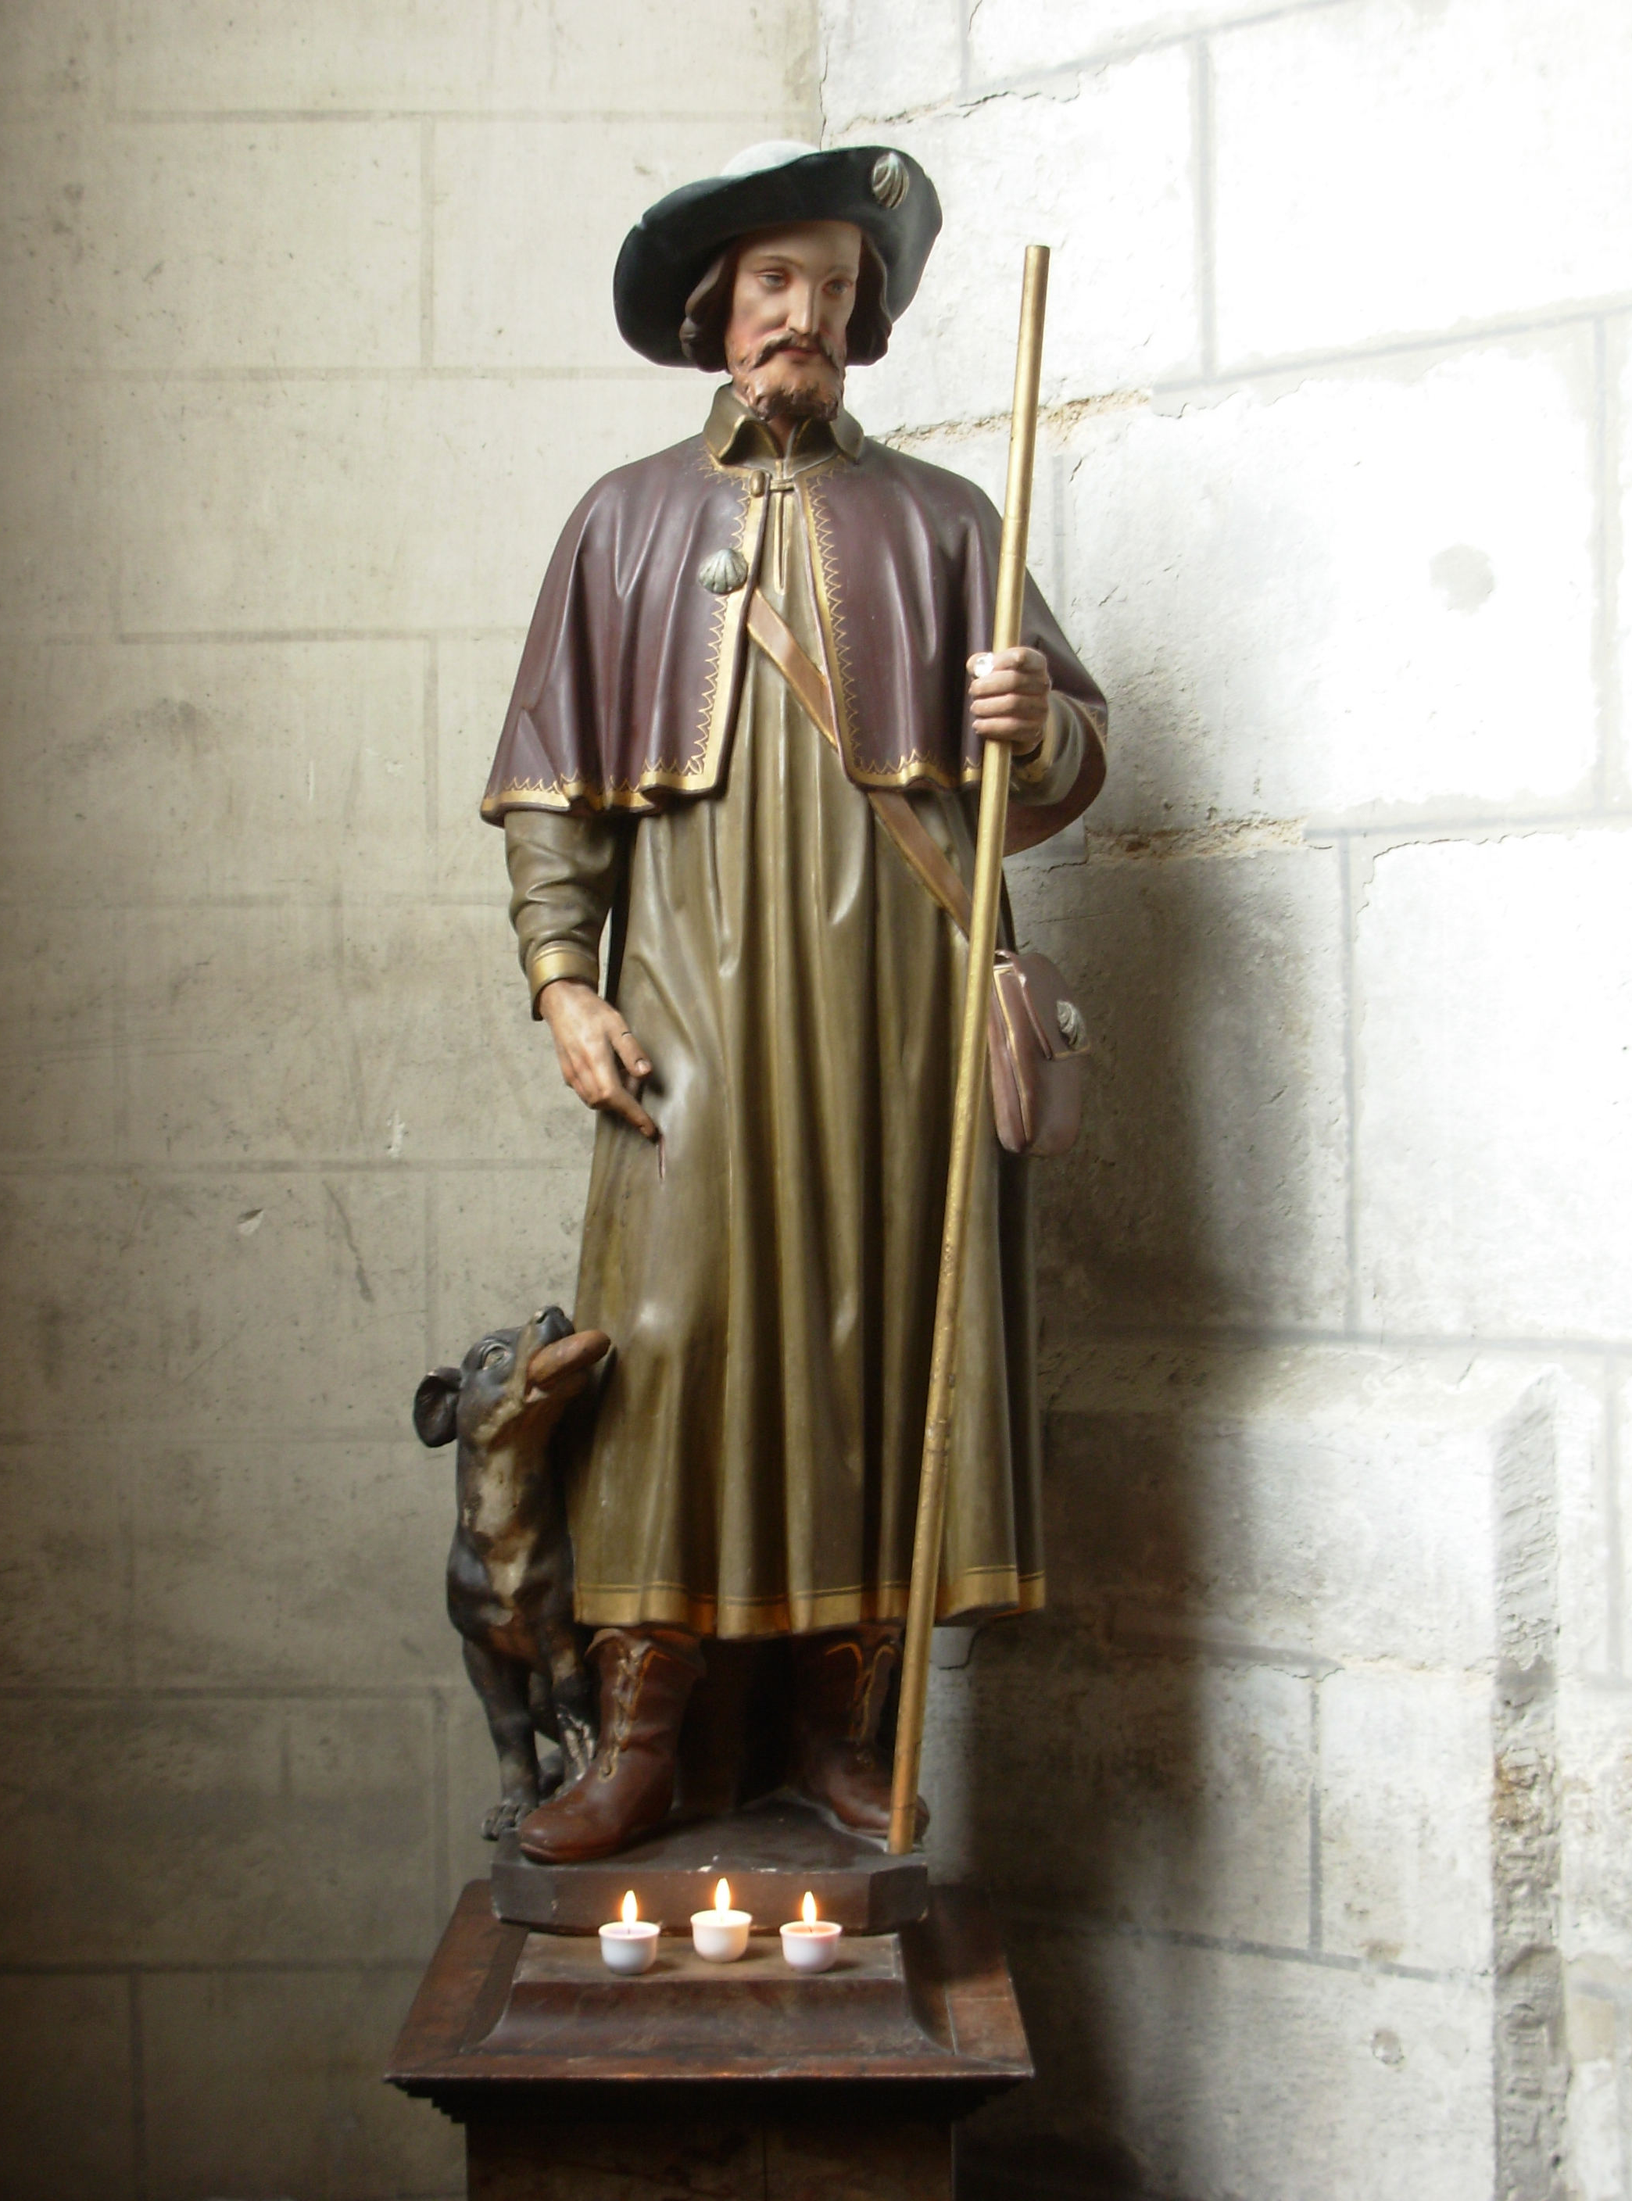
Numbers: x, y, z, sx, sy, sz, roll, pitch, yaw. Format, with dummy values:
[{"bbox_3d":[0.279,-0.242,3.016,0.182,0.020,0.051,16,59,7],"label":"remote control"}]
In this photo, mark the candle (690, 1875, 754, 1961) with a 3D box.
[{"bbox_3d":[-0.073,0.632,2.850,0.047,0.063,0.047,0,0,0],"label":"candle"}]

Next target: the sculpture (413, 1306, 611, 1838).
[{"bbox_3d":[-0.250,0.392,3.150,0.168,0.440,0.260,0,0,-2],"label":"sculpture"}]

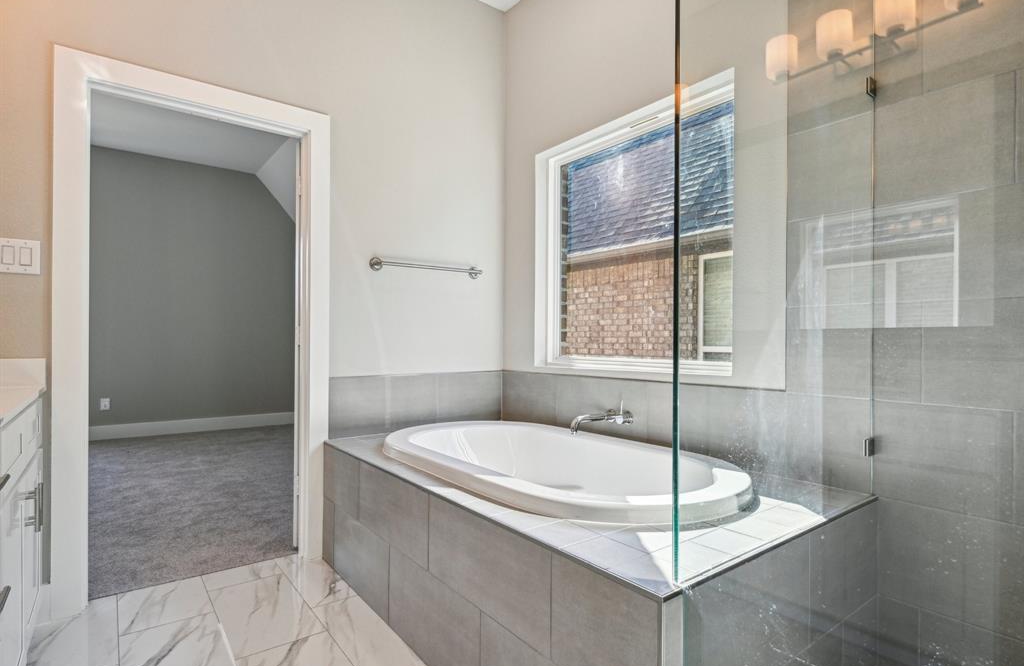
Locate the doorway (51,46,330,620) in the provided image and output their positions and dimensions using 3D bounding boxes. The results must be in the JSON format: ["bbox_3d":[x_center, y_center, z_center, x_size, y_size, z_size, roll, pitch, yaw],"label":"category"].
[{"bbox_3d":[-1.353,0.002,2.398,1.048,2.165,0.157,1,-1,-37],"label":"doorway"}]

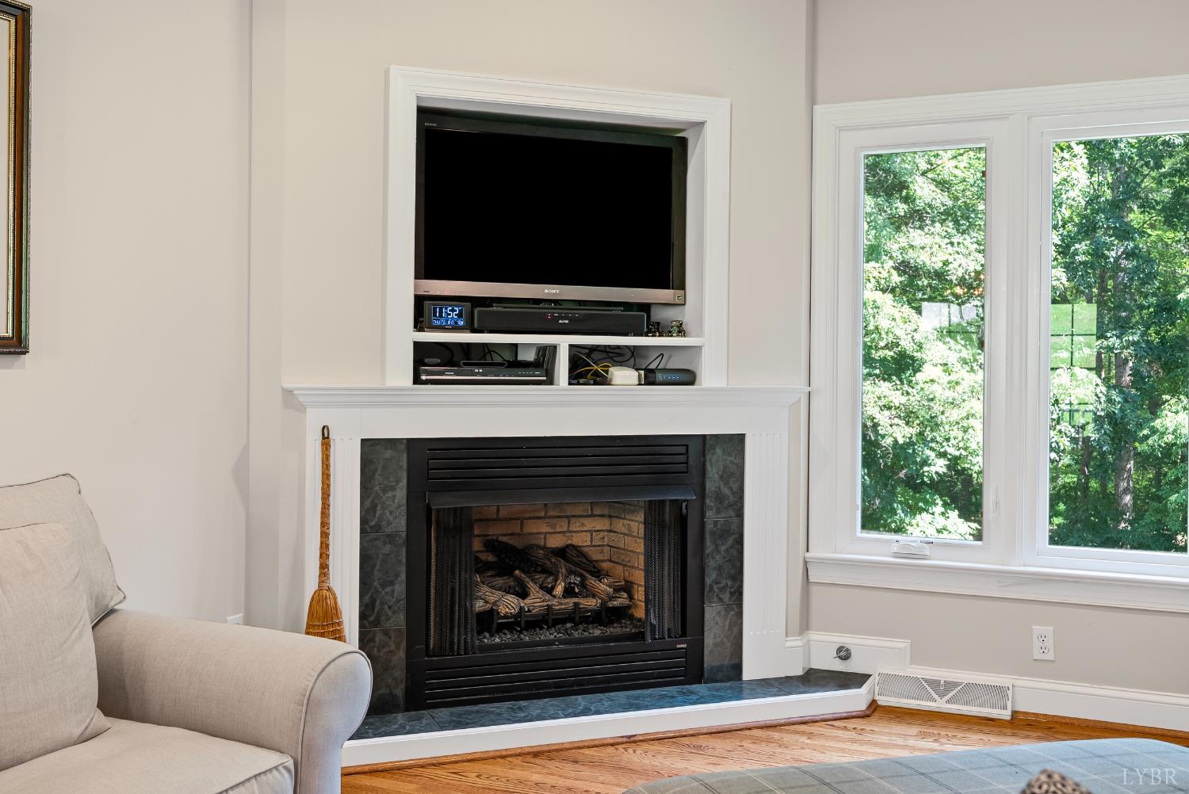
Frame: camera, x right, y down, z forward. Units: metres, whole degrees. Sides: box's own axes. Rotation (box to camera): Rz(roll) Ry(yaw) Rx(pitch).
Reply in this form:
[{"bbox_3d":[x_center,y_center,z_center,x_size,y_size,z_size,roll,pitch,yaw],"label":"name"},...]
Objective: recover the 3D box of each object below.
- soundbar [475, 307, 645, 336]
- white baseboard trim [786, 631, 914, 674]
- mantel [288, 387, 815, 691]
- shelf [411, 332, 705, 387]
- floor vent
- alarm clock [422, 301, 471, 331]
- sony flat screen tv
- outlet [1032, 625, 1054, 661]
[{"bbox_3d":[-0.122,-0.251,3.953,0.616,0.085,0.095,0,1,-21],"label":"soundbar"},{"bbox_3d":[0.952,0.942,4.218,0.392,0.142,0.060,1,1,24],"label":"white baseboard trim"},{"bbox_3d":[-0.091,0.487,3.841,1.824,1.045,0.105,0,1,-21],"label":"mantel"},{"bbox_3d":[-0.152,-0.126,4.000,1.024,0.167,0.320,0,1,-21],"label":"shelf"},{"bbox_3d":[1.235,1.047,4.087,0.455,0.112,0.067,1,1,24],"label":"floor vent"},{"bbox_3d":[-0.479,-0.259,3.776,0.148,0.099,0.050,0,1,-21],"label":"alarm clock"},{"bbox_3d":[-0.154,-0.625,3.959,0.998,0.590,0.105,0,1,-21],"label":"sony flat screen tv"},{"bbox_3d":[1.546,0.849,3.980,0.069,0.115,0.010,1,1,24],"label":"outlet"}]

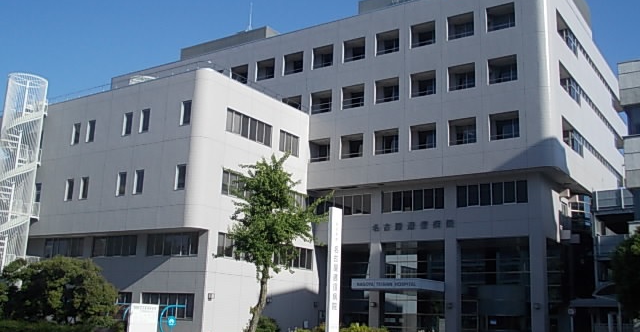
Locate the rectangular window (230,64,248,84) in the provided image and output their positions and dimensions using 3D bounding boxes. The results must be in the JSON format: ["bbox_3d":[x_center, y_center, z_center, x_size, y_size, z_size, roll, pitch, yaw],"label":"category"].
[{"bbox_3d":[-6.977,-7.798,61.243,1.940,1.734,0.300,-7,-16,34],"label":"rectangular window"}]

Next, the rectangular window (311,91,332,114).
[{"bbox_3d":[0.212,-4.968,55.503,1.905,1.758,0.300,-7,-16,34],"label":"rectangular window"}]

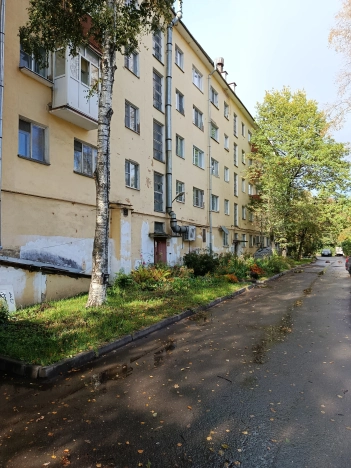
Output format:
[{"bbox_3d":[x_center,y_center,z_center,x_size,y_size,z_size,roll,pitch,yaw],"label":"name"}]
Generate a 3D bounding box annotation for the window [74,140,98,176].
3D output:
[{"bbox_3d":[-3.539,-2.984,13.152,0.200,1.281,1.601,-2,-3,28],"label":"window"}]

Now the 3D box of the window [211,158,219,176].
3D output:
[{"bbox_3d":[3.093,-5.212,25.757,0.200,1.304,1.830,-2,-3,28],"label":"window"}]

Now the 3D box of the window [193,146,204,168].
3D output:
[{"bbox_3d":[1.553,-5.320,22.740,0.150,1.292,1.801,-2,-3,28],"label":"window"}]

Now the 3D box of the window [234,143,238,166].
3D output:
[{"bbox_3d":[5.947,-7.742,32.080,0.150,2.225,1.101,-1,-3,28],"label":"window"}]

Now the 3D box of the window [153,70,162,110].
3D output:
[{"bbox_3d":[-0.998,-8.242,18.822,0.150,2.225,1.196,-1,-3,28],"label":"window"}]

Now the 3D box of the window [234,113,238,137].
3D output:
[{"bbox_3d":[5.935,-10.690,32.198,0.150,2.225,1.101,-1,-3,28],"label":"window"}]

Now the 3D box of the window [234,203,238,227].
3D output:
[{"bbox_3d":[5.569,-1.723,30.197,0.150,2.143,1.081,-2,-3,28],"label":"window"}]

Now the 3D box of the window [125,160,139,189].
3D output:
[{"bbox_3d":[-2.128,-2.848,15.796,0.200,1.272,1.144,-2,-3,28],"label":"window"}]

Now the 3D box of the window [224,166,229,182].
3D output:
[{"bbox_3d":[4.353,-5.086,28.060,0.150,1.292,1.109,-2,-3,28],"label":"window"}]

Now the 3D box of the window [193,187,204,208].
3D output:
[{"bbox_3d":[1.564,-2.526,22.612,0.150,1.276,1.801,-2,-3,28],"label":"window"}]

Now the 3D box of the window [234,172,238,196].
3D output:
[{"bbox_3d":[5.960,-4.795,31.963,0.150,2.225,1.101,-1,-3,28],"label":"window"}]

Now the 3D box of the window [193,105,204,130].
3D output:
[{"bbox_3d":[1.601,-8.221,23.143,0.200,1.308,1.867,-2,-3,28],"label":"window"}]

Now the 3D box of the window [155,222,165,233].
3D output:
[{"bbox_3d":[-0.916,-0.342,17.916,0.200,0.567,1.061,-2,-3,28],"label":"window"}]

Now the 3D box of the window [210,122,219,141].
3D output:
[{"bbox_3d":[3.043,-8.023,25.722,0.150,1.282,1.645,-2,-3,28],"label":"window"}]

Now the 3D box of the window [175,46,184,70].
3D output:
[{"bbox_3d":[0.200,-11.061,20.470,0.150,1.308,1.148,-2,-3,28],"label":"window"}]

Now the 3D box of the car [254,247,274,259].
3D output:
[{"bbox_3d":[9.717,2.231,34.911,1.750,1.500,4.200,-1,-3,28],"label":"car"}]

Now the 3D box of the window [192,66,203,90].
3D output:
[{"bbox_3d":[1.531,-10.950,22.999,0.150,1.308,1.801,-2,-3,28],"label":"window"}]

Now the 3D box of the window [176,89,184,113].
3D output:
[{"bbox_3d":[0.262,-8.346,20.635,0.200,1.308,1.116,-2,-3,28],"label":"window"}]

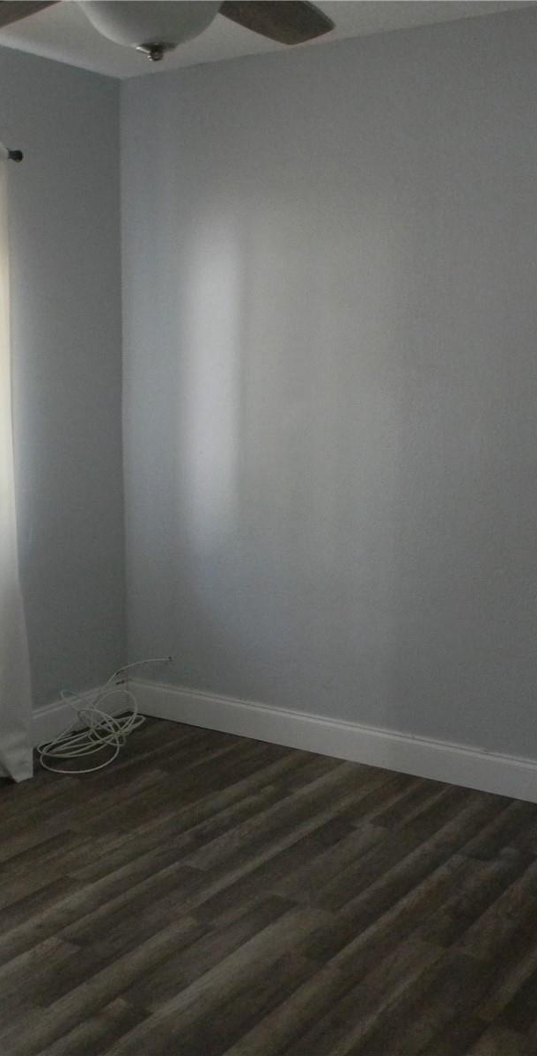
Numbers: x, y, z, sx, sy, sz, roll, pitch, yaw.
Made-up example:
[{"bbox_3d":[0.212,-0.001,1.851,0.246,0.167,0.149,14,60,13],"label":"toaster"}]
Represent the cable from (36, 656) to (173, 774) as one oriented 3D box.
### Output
[{"bbox_3d":[-0.600,0.670,4.212,0.310,0.245,0.610,6,11,33],"label":"cable"}]

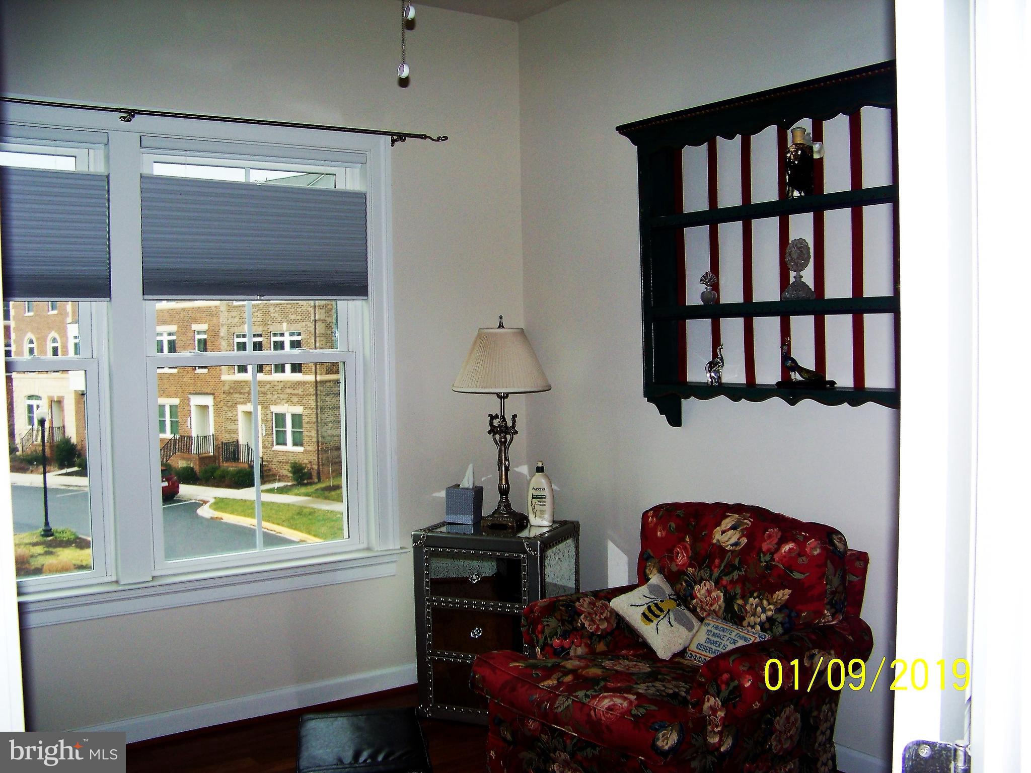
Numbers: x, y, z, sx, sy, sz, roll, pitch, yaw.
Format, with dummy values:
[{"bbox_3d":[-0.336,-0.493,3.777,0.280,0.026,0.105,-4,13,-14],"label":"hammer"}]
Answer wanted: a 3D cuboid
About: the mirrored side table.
[{"bbox_3d":[-0.060,0.847,3.901,0.480,0.690,0.390,0,3,24],"label":"mirrored side table"}]

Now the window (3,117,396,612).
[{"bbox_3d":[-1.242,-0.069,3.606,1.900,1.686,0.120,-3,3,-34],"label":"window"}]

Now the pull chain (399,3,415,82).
[{"bbox_3d":[-0.215,-0.697,2.100,0.033,0.200,0.033,-3,3,-34],"label":"pull chain"}]

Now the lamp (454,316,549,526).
[{"bbox_3d":[-0.051,0.129,3.879,0.360,0.765,0.360,-1,3,0],"label":"lamp"}]

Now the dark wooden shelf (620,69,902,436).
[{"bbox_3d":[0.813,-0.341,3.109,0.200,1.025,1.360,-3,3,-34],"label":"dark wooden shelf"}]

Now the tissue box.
[{"bbox_3d":[-0.192,0.442,4.028,0.115,0.128,0.112,1,3,25],"label":"tissue box"}]

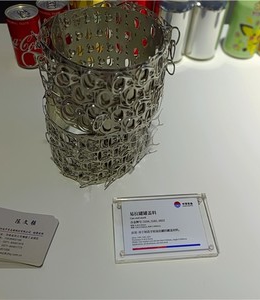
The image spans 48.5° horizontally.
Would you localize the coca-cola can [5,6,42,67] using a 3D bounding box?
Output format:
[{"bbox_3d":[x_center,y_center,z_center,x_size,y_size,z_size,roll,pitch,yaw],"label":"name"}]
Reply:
[{"bbox_3d":[-0.176,-0.193,0.499,0.055,0.092,0.055,-13,52,-14],"label":"coca-cola can"}]

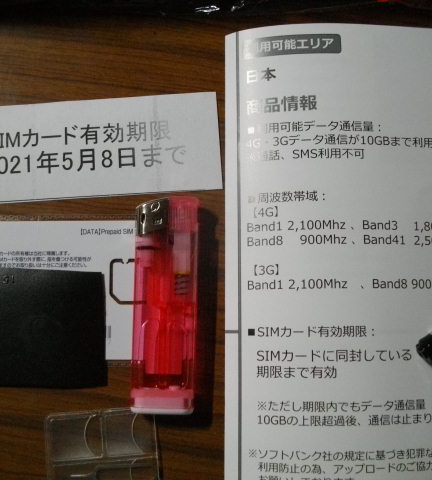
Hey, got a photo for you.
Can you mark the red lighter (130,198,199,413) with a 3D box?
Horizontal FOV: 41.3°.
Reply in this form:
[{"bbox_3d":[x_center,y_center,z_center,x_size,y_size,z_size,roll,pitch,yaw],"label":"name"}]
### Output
[{"bbox_3d":[-0.019,0.024,0.216,0.024,0.012,0.081,1,83,2],"label":"red lighter"}]

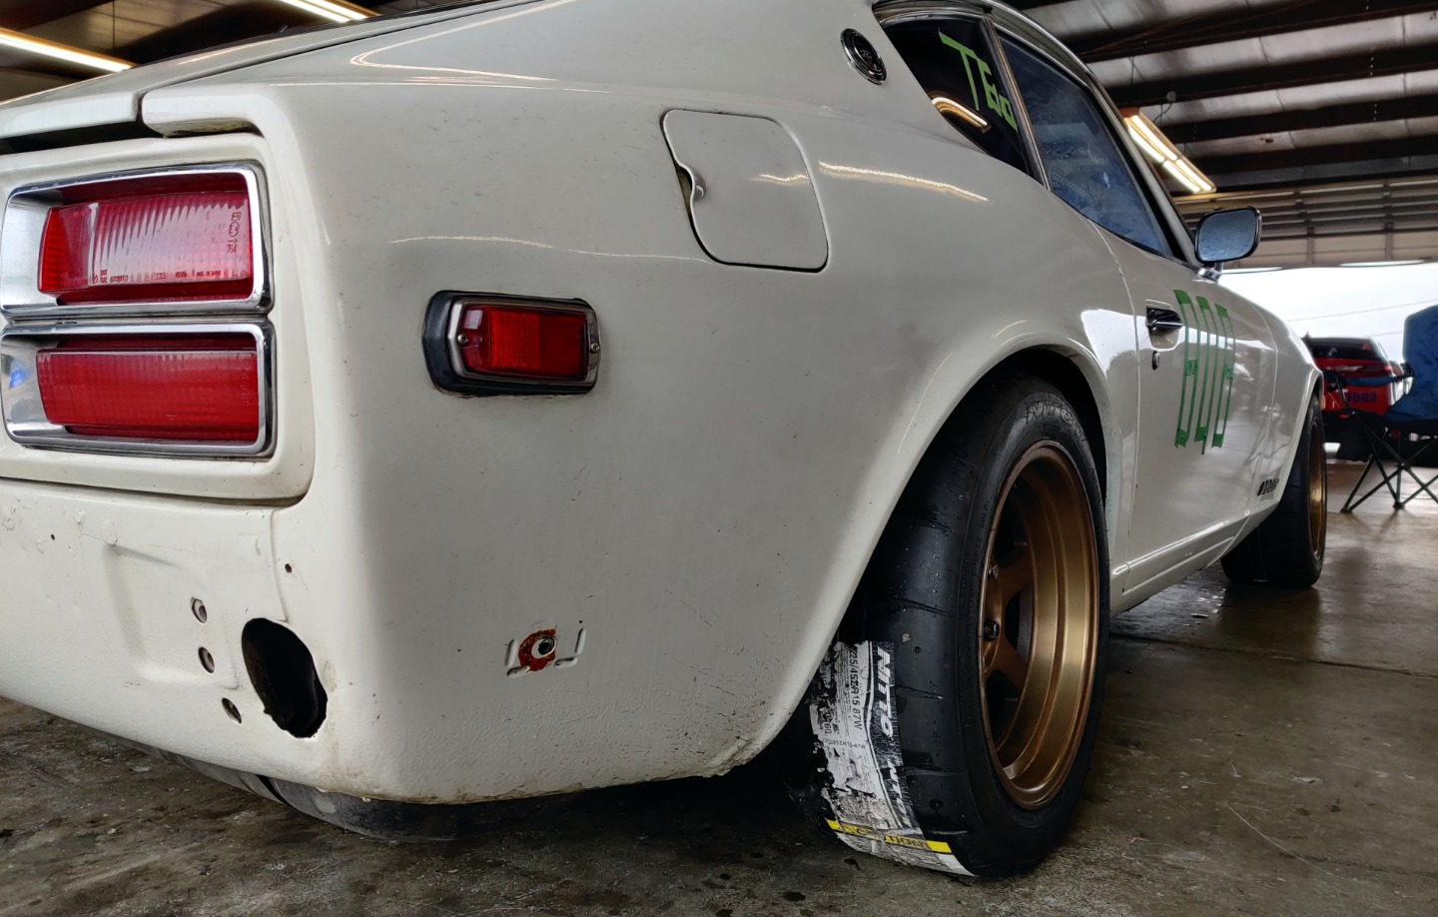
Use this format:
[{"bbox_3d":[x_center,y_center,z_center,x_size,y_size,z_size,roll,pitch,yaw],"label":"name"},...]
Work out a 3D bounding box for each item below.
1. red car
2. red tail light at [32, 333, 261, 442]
[{"bbox_3d":[7.300,-0.785,13.600,1.820,1.430,4.400,3,4,34],"label":"red car"},{"bbox_3d":[-0.358,-0.043,0.700,0.215,0.060,0.035,2,4,31],"label":"red tail light"}]

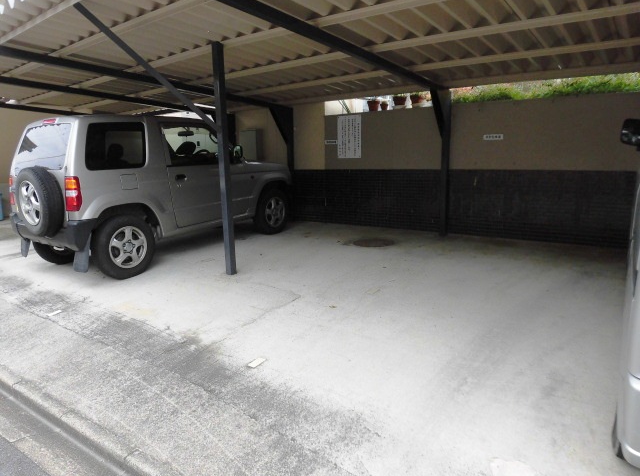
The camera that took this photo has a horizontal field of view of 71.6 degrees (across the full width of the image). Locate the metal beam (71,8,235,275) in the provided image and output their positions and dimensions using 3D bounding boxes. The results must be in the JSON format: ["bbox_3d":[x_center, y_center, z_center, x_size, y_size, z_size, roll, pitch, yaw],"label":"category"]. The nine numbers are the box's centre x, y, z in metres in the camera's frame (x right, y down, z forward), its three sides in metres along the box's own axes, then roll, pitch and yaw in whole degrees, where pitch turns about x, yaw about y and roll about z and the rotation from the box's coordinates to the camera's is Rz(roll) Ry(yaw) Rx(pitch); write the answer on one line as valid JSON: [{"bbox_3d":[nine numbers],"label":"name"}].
[{"bbox_3d":[-1.302,-0.656,3.805,0.085,2.290,1.370,6,13,35],"label":"metal beam"}]

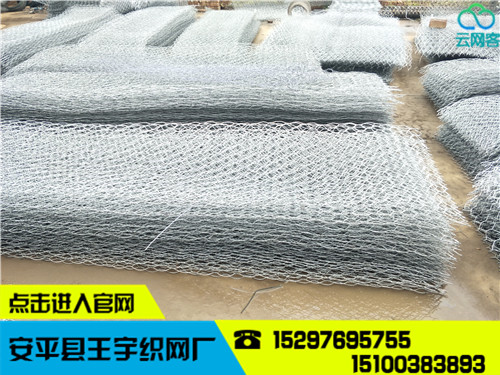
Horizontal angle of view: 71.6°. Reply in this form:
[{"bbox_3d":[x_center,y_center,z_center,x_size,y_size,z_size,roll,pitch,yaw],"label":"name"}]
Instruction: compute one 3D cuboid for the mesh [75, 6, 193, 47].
[{"bbox_3d":[-1.789,-2.695,6.034,1.000,0.280,3.070,4,37,5],"label":"mesh"}]

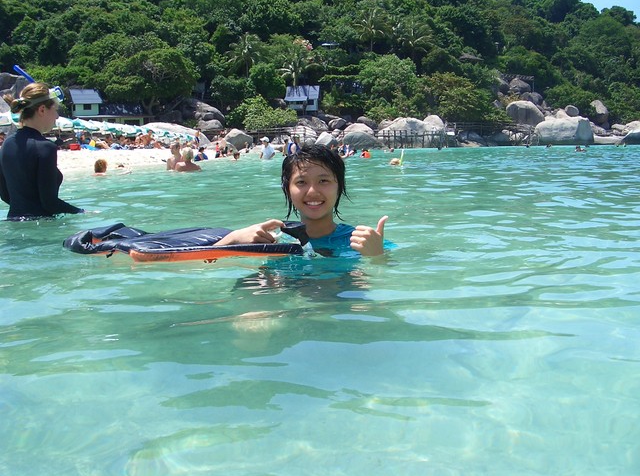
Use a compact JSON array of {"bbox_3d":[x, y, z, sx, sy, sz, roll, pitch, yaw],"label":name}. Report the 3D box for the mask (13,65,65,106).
[{"bbox_3d":[-1.414,-0.766,3.250,0.250,0.220,0.190,-19,14,-20],"label":"mask"}]

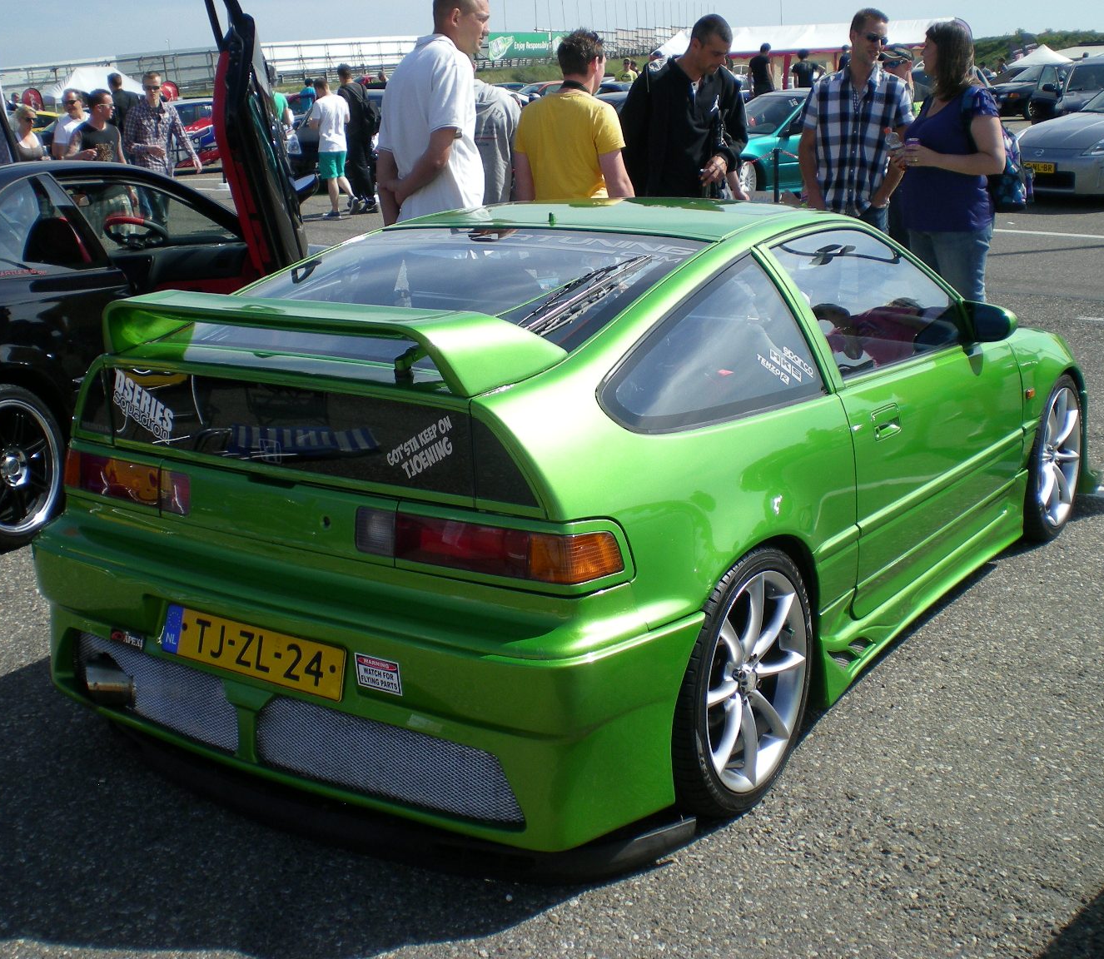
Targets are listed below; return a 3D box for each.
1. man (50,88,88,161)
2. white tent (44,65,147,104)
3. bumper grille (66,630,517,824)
[{"bbox_3d":[-4.079,-2.489,12.227,0.520,1.770,0.330,-6,16,-16],"label":"man"},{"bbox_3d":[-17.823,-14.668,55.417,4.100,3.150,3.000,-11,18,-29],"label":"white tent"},{"bbox_3d":[-0.609,0.502,2.931,1.290,0.190,0.090,9,19,34],"label":"bumper grille"}]

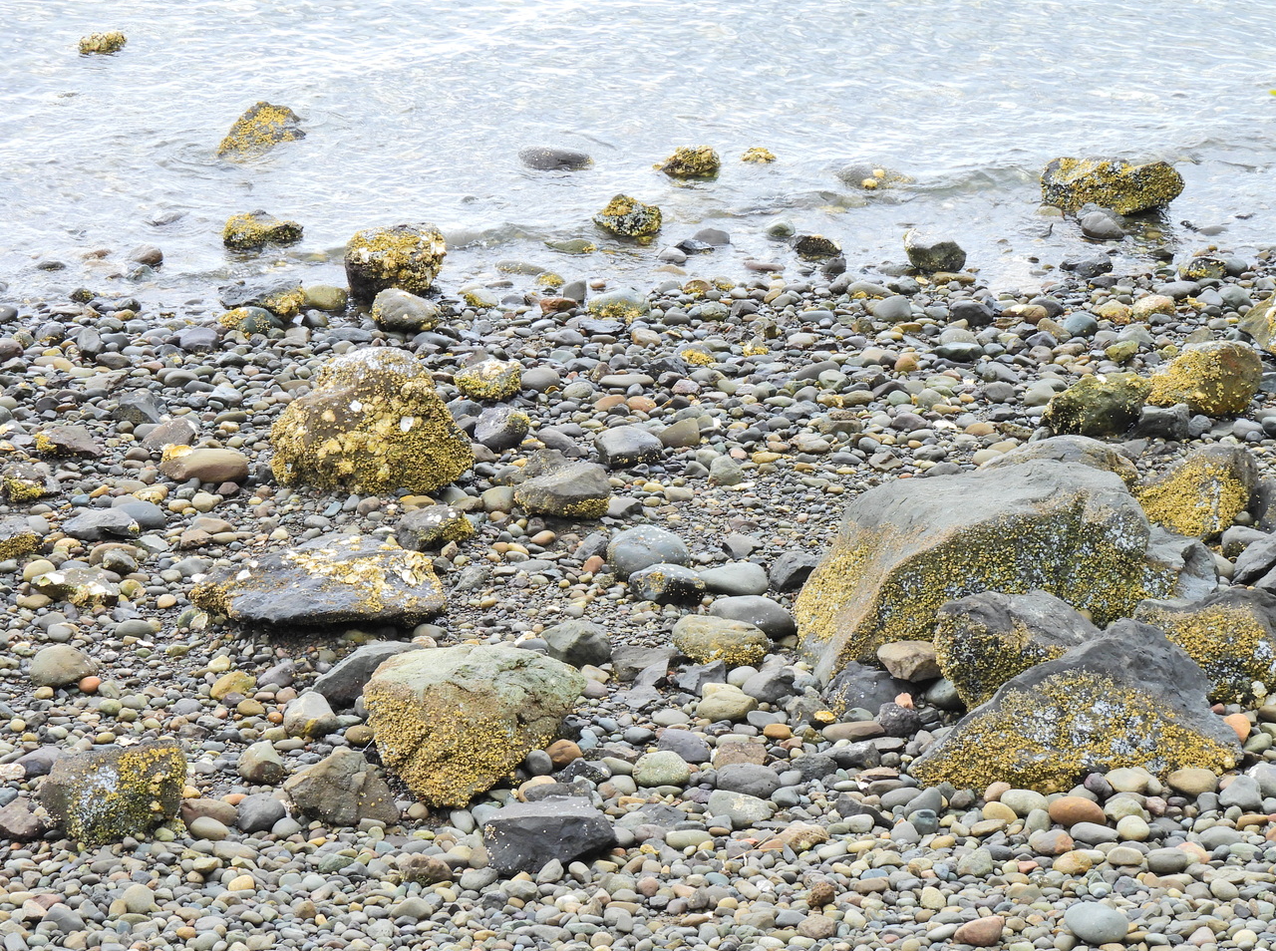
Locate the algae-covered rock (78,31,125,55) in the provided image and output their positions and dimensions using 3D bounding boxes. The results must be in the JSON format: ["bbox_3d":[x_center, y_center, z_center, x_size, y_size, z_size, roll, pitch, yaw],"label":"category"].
[{"bbox_3d":[-2.042,-1.641,23.883,0.182,0.091,0.137,0,18,0],"label":"algae-covered rock"}]

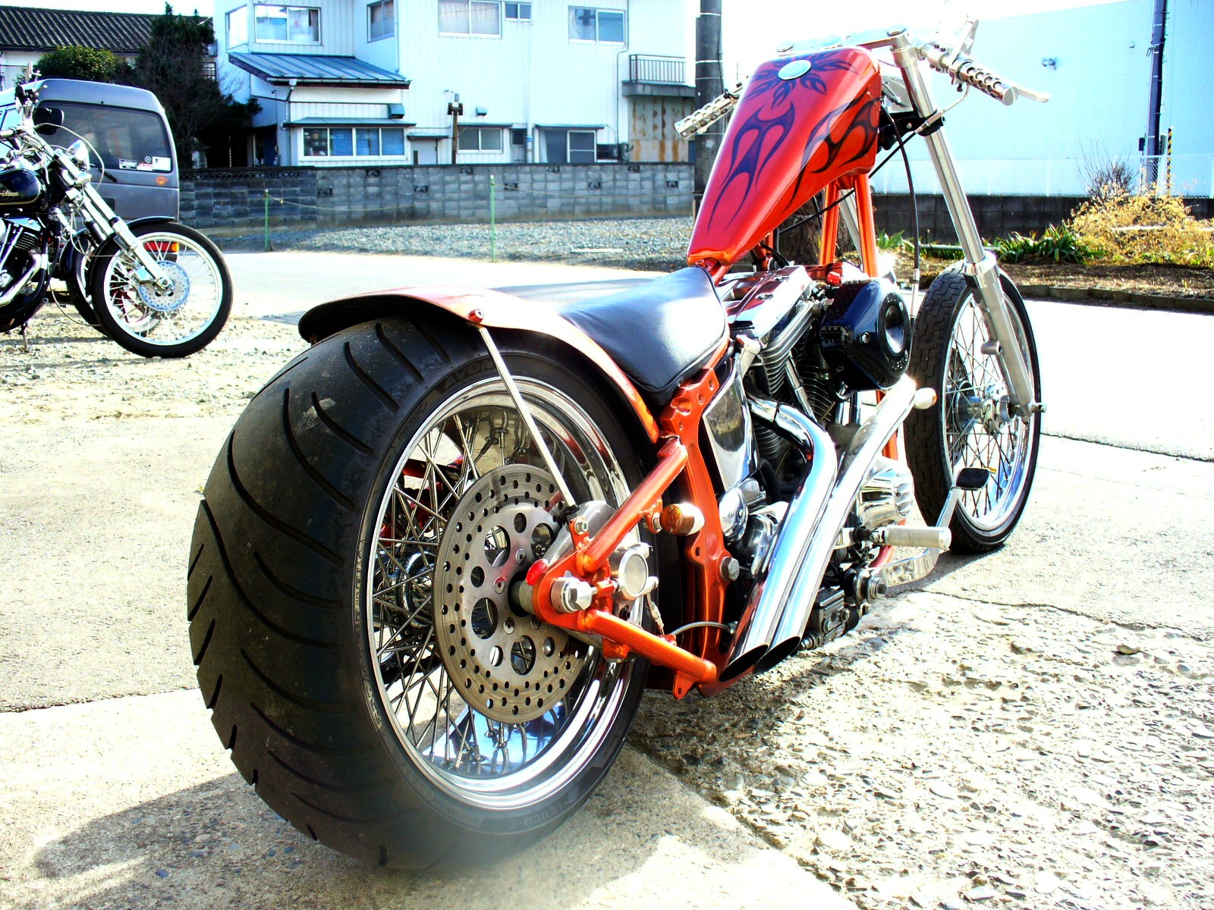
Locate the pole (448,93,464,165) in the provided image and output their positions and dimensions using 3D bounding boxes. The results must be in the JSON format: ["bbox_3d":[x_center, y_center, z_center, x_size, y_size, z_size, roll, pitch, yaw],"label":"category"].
[{"bbox_3d":[-4.022,-7.880,34.500,0.360,3.300,0.280,0,10,0],"label":"pole"}]

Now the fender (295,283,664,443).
[{"bbox_3d":[-0.135,-0.097,1.628,0.250,0.250,0.415,-3,7,36],"label":"fender"}]

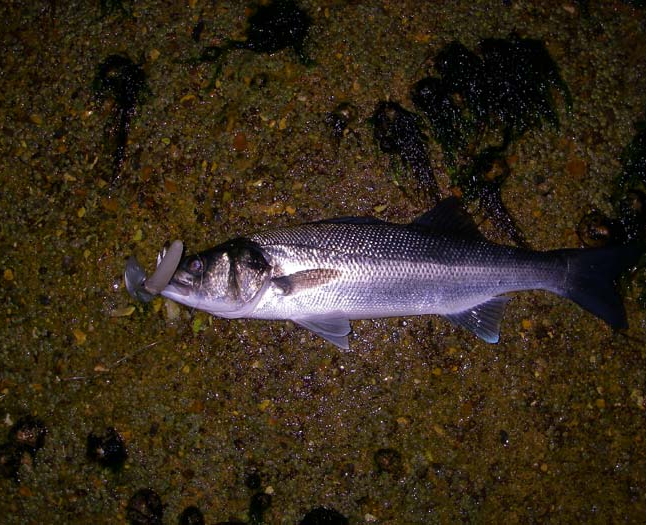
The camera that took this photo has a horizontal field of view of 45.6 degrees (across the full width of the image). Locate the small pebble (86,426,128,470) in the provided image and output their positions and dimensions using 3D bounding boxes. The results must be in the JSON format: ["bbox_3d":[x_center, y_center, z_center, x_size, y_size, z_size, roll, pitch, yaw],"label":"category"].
[{"bbox_3d":[-0.211,0.182,0.754,0.038,0.021,0.041,0,84,1],"label":"small pebble"}]

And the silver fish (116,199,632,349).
[{"bbox_3d":[0.057,0.011,0.744,0.494,0.062,0.143,0,84,1],"label":"silver fish"}]

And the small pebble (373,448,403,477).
[{"bbox_3d":[0.064,0.195,0.750,0.028,0.014,0.026,0,84,1],"label":"small pebble"}]

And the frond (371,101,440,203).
[{"bbox_3d":[0.086,-0.113,0.778,0.053,0.020,0.113,-27,84,-2],"label":"frond"}]

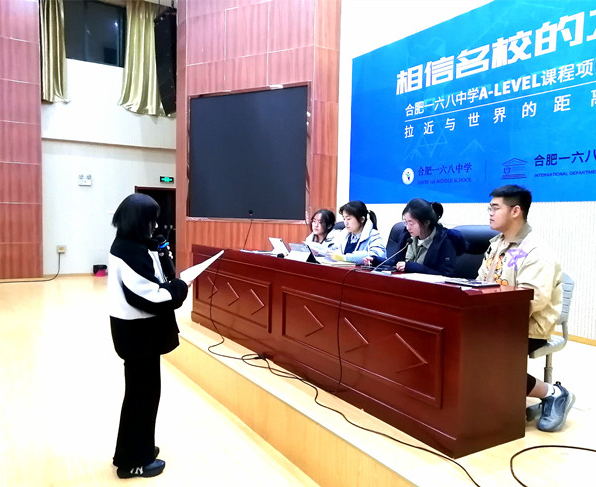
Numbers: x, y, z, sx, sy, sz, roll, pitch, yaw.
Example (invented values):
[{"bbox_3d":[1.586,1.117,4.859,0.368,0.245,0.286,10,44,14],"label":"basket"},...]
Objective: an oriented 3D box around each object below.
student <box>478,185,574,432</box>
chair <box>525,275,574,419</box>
[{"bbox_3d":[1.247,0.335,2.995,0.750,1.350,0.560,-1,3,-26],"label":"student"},{"bbox_3d":[1.290,0.589,3.027,0.520,0.840,0.450,-1,4,-38],"label":"chair"}]

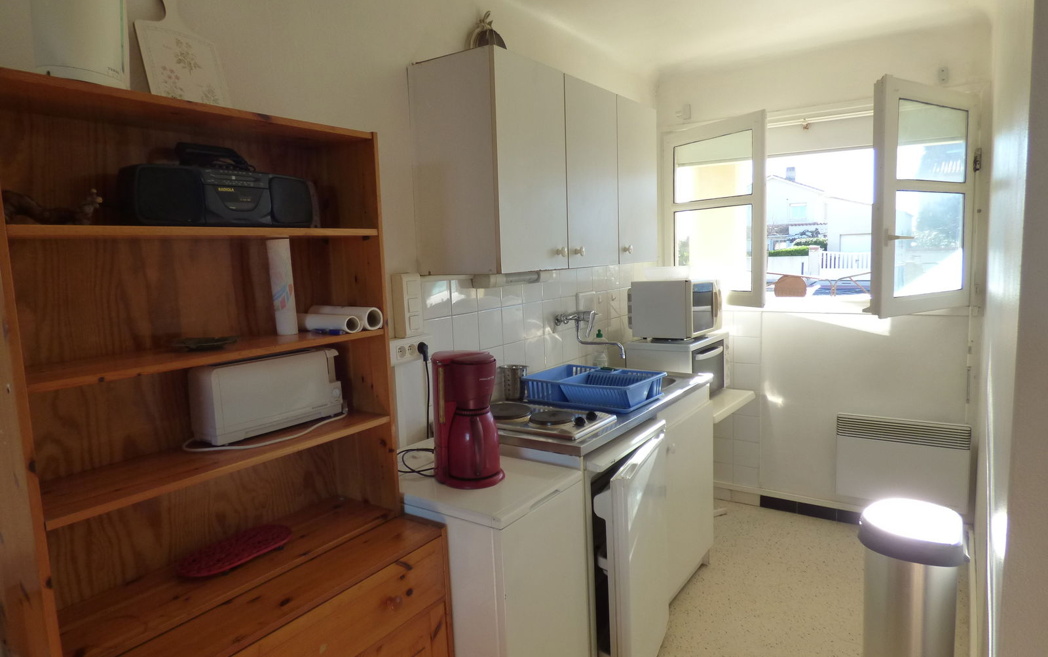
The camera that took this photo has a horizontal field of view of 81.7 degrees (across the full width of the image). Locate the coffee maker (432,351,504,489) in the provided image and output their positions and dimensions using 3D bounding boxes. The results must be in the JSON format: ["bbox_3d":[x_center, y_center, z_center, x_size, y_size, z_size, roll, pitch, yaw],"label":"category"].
[{"bbox_3d":[-0.172,0.253,1.756,0.232,0.365,0.175,4,9,45],"label":"coffee maker"}]

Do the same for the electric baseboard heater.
[{"bbox_3d":[1.887,0.655,3.034,0.561,0.429,0.090,2,8,35],"label":"electric baseboard heater"}]

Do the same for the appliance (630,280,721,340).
[{"bbox_3d":[0.854,-0.117,3.357,0.360,0.306,0.455,2,8,35],"label":"appliance"}]

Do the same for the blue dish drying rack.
[{"bbox_3d":[0.278,0.230,2.406,0.478,0.093,0.316,2,8,35],"label":"blue dish drying rack"}]

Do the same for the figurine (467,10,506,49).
[{"bbox_3d":[-0.112,-0.966,2.041,0.140,0.196,0.150,2,8,35],"label":"figurine"}]

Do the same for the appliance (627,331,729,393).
[{"bbox_3d":[0.869,0.214,3.342,0.385,0.335,0.540,2,8,35],"label":"appliance"}]

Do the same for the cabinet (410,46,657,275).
[{"bbox_3d":[0.126,-0.581,2.394,0.351,0.678,1.200,2,8,35],"label":"cabinet"}]

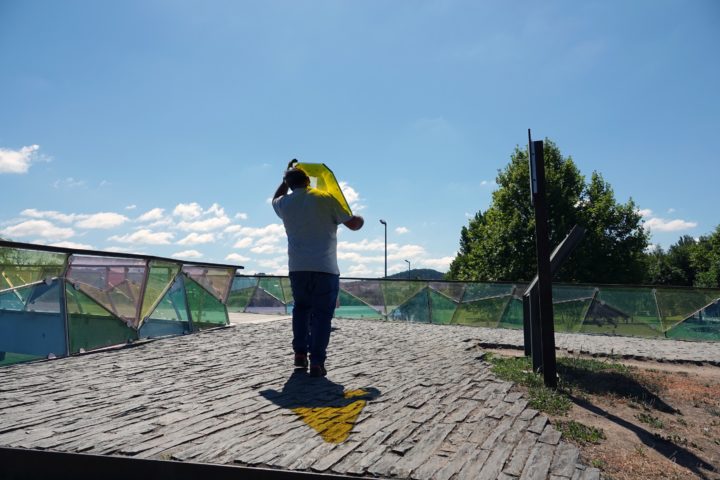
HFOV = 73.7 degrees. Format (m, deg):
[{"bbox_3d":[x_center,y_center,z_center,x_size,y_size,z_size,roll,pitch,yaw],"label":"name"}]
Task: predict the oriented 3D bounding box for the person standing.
[{"bbox_3d":[-0.353,0.208,4.115,0.760,1.815,0.620,0,-7,2],"label":"person standing"}]

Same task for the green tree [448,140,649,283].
[{"bbox_3d":[12.866,-0.787,32.762,12.500,12.004,10.500,-3,-8,22],"label":"green tree"}]

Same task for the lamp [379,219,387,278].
[{"bbox_3d":[1.463,1.706,29.876,0.450,5.917,0.160,0,-7,0],"label":"lamp"}]

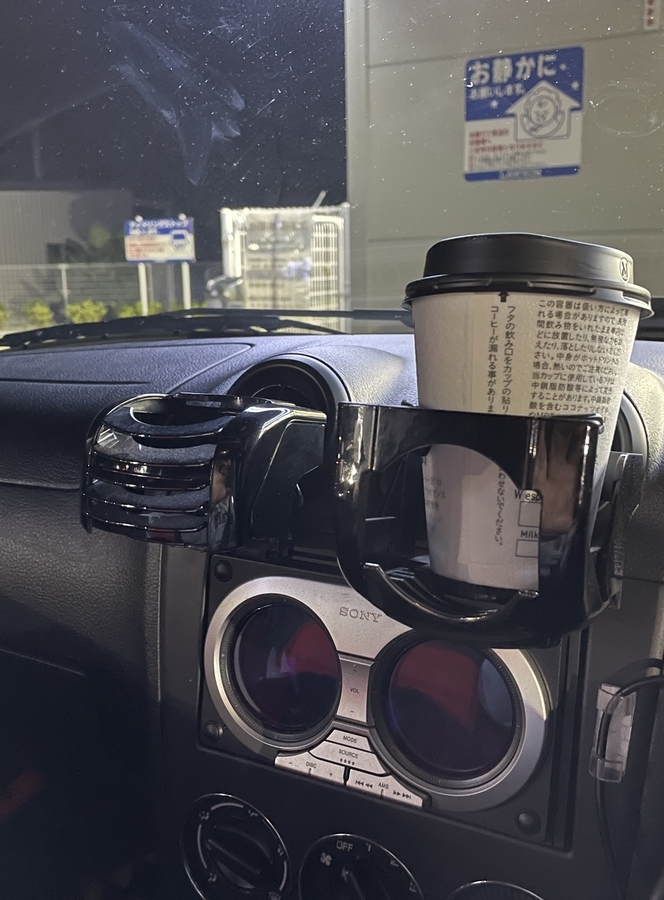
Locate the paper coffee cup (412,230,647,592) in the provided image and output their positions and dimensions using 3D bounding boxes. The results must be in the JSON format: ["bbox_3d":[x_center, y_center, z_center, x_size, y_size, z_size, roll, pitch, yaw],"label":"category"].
[{"bbox_3d":[0.071,-0.015,0.343,0.092,0.127,0.092,3,6,0],"label":"paper coffee cup"}]

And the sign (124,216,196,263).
[{"bbox_3d":[-3.045,-3.728,16.000,1.230,0.770,0.050,0,11,7],"label":"sign"}]

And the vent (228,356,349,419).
[{"bbox_3d":[-0.027,-0.008,0.477,0.084,0.084,0.032,4,-9,27],"label":"vent"}]

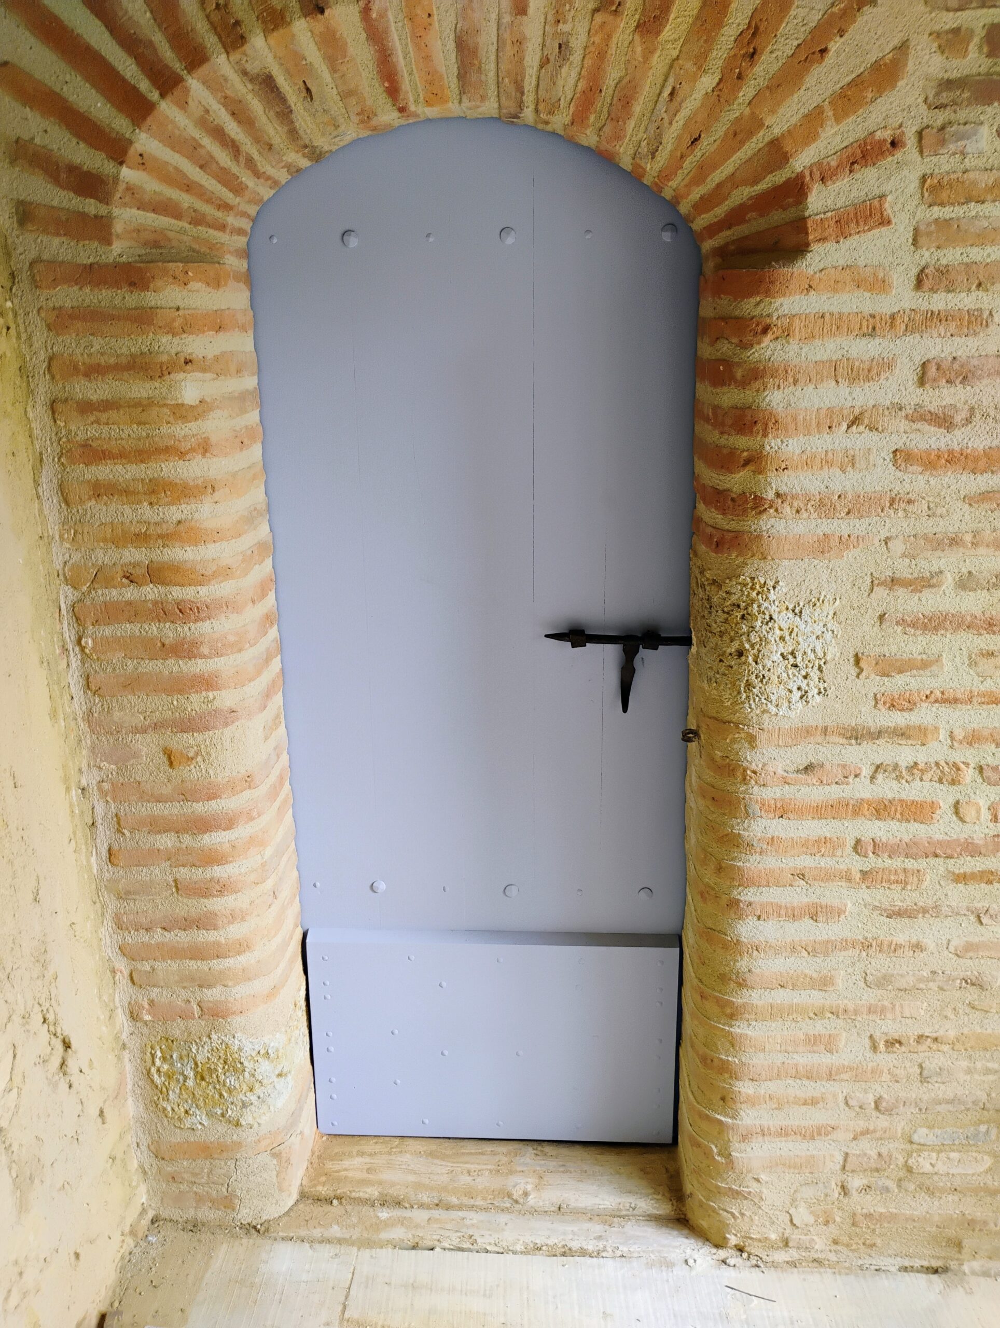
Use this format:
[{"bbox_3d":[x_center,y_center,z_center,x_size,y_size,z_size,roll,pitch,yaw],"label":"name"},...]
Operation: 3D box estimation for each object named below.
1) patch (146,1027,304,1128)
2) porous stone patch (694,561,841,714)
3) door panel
[{"bbox_3d":[-0.532,0.752,2.082,0.238,0.220,0.167,1,17,4],"label":"patch"},{"bbox_3d":[0.432,-0.057,1.776,0.201,0.245,0.187,1,17,4],"label":"porous stone patch"},{"bbox_3d":[-0.029,0.054,1.972,0.760,1.911,0.075,1,17,4],"label":"door panel"}]

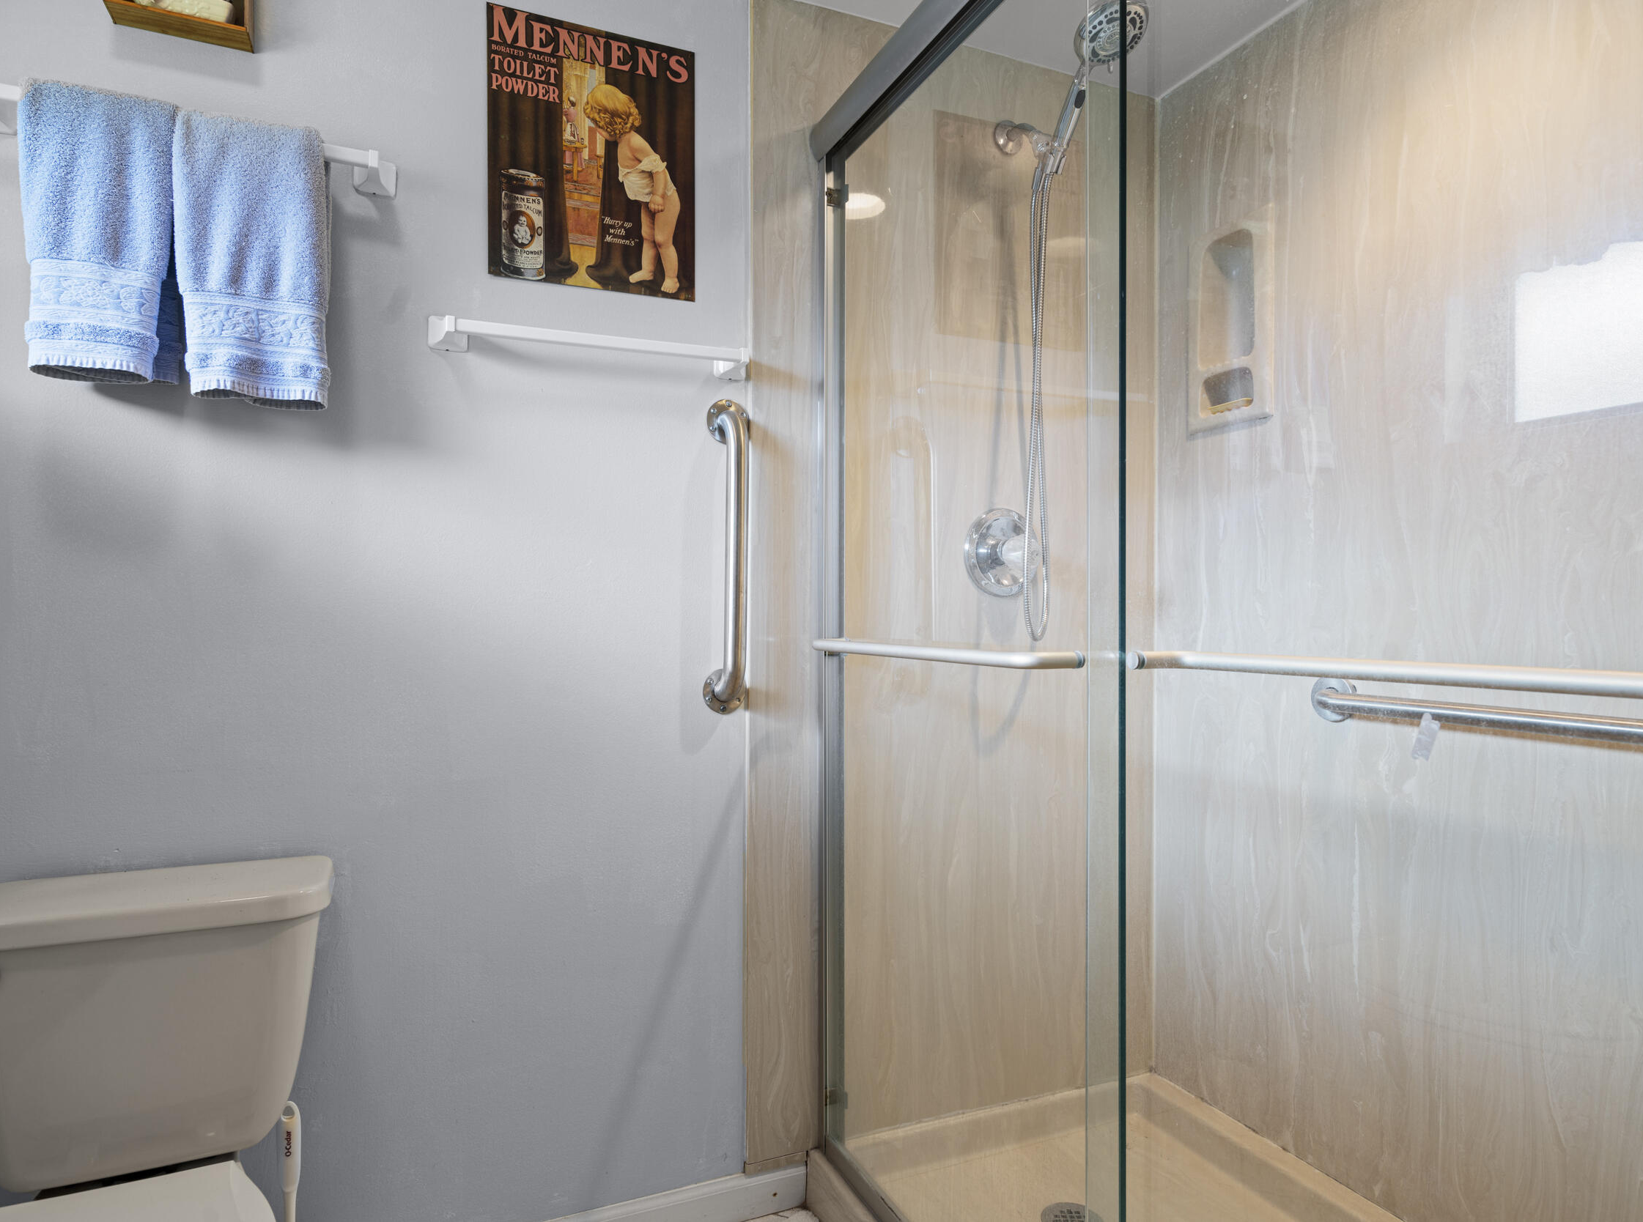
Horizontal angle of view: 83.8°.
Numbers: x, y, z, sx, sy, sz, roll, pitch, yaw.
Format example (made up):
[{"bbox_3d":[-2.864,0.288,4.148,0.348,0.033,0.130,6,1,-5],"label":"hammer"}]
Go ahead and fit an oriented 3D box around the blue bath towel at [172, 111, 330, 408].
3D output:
[{"bbox_3d":[-0.759,-0.468,1.230,0.175,0.391,0.085,0,0,-23],"label":"blue bath towel"}]

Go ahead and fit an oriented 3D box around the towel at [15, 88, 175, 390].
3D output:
[{"bbox_3d":[-0.911,-0.476,1.165,0.157,0.372,0.085,0,0,-23],"label":"towel"}]

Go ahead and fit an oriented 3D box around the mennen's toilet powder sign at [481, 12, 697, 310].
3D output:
[{"bbox_3d":[-0.361,-0.723,1.464,0.325,0.415,0.006,0,0,-23],"label":"mennen's toilet powder sign"}]

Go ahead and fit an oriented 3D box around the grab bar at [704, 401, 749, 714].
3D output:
[{"bbox_3d":[-0.146,-0.091,1.521,0.078,0.535,0.078,0,0,-23],"label":"grab bar"}]

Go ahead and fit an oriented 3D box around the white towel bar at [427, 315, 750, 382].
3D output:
[{"bbox_3d":[-0.344,-0.415,1.436,0.500,0.052,0.075,0,0,-23],"label":"white towel bar"}]

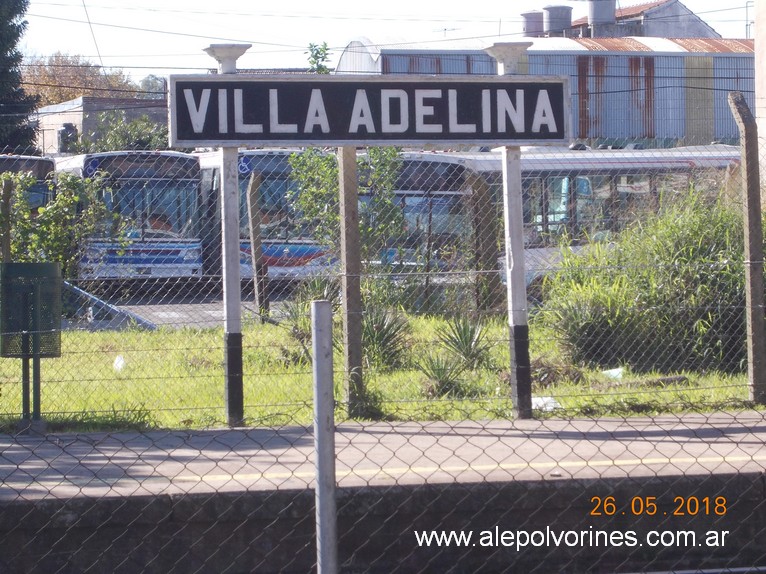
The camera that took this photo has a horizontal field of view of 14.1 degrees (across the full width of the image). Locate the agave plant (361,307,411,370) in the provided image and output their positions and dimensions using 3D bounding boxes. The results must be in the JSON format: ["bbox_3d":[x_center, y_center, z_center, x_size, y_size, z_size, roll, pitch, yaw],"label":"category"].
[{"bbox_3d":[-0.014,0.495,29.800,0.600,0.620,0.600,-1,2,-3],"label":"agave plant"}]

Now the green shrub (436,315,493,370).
[{"bbox_3d":[0.794,0.544,29.800,0.570,0.530,0.560,-1,2,-3],"label":"green shrub"}]

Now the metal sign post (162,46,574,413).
[{"bbox_3d":[-0.104,-0.384,22.200,2.930,2.680,0.280,-1,2,-15],"label":"metal sign post"}]

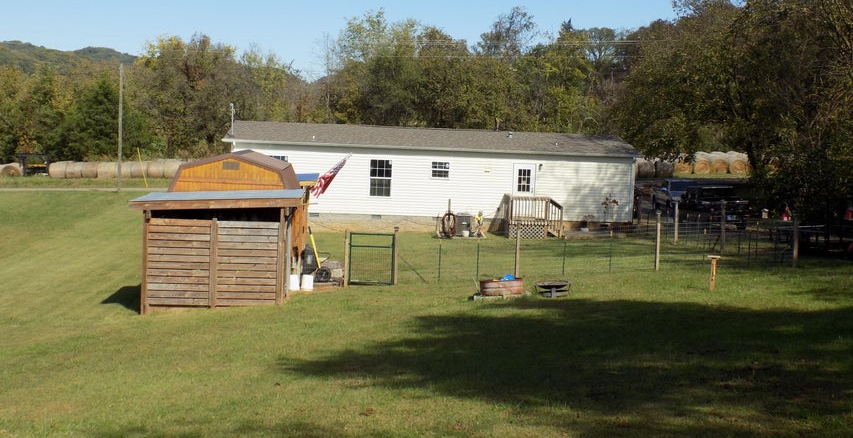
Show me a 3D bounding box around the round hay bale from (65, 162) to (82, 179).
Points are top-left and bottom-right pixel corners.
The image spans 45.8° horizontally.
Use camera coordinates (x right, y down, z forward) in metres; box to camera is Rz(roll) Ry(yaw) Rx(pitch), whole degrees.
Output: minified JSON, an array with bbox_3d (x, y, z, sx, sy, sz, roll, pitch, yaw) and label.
[{"bbox_3d":[-30.698,-4.241,88.000,1.420,1.420,1.420,2,0,-3],"label":"round hay bale"}]

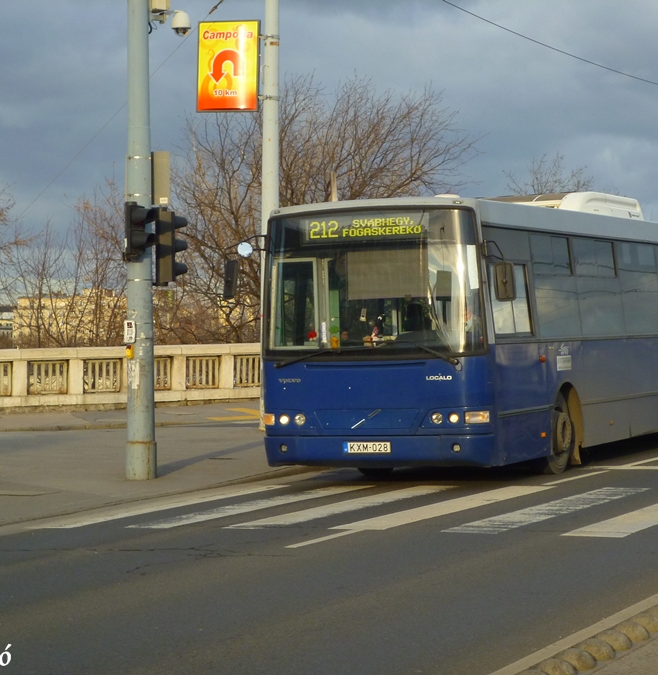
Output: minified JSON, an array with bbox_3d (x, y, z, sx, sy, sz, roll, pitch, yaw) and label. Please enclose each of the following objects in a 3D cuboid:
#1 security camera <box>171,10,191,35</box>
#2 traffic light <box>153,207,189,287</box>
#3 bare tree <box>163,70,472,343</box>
[{"bbox_3d":[-1.506,-3.205,20.700,0.210,0.270,0.210,-1,0,0],"label":"security camera"},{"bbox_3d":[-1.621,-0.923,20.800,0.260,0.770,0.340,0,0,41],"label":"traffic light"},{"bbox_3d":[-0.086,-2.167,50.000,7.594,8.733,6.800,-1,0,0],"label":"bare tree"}]

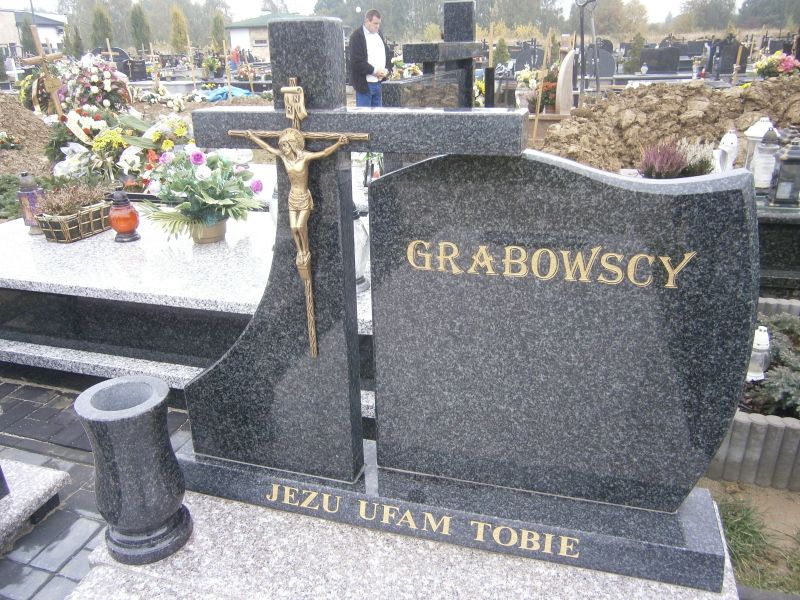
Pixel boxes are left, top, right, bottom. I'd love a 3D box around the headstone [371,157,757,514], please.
[{"bbox_3d":[0.296,0.063,1.223,0.710,0.750,0.080,5,23,15],"label":"headstone"}]

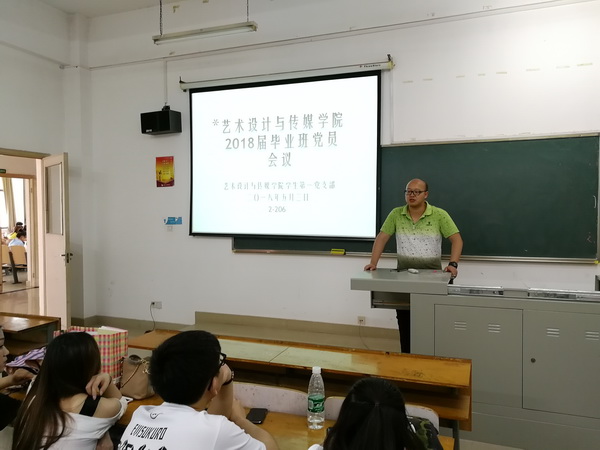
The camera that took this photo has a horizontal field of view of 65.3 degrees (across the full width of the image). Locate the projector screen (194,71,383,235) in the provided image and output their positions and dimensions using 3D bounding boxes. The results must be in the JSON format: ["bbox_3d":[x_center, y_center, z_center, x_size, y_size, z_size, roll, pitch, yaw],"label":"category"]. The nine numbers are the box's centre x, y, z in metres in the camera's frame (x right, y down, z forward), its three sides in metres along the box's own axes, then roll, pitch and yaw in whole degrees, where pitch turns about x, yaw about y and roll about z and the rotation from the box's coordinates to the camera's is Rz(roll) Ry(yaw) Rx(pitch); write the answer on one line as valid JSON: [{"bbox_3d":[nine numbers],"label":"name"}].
[{"bbox_3d":[-0.268,-0.783,5.619,2.460,1.888,0.050,1,2,20],"label":"projector screen"}]

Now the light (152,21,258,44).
[{"bbox_3d":[-1.049,-2.057,5.039,1.245,0.083,0.085,1,2,20],"label":"light"}]

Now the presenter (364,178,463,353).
[{"bbox_3d":[1.040,0.464,4.299,0.840,1.750,0.480,1,2,23],"label":"presenter"}]

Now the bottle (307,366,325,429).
[{"bbox_3d":[0.064,0.663,1.803,0.065,0.226,0.065,0,2,0],"label":"bottle"}]

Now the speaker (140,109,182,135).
[{"bbox_3d":[-1.764,-1.302,5.984,0.447,0.250,0.231,1,6,24],"label":"speaker"}]

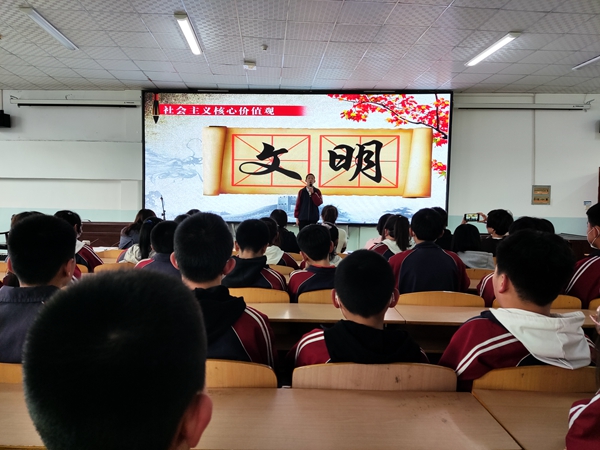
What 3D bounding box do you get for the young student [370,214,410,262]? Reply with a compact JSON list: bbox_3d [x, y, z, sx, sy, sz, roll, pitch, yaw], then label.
[{"bbox_3d":[0.676,0.497,3.397,0.430,1.170,0.660,0,3,-7],"label":"young student"}]

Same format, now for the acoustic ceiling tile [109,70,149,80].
[{"bbox_3d":[-3.047,-2.703,7.821,0.595,0.020,0.595,1,3,-4],"label":"acoustic ceiling tile"}]

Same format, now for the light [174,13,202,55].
[{"bbox_3d":[-1.465,-2.527,5.837,0.145,0.070,1.240,1,3,-4],"label":"light"}]

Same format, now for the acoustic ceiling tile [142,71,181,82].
[{"bbox_3d":[-2.448,-2.695,7.863,0.595,0.020,0.595,1,3,-4],"label":"acoustic ceiling tile"}]

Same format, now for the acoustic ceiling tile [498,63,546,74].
[{"bbox_3d":[3.621,-2.554,7.098,0.595,0.020,0.595,1,3,-4],"label":"acoustic ceiling tile"}]

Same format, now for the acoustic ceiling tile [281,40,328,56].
[{"bbox_3d":[0.073,-2.567,6.242,0.595,0.020,0.595,1,3,-4],"label":"acoustic ceiling tile"}]

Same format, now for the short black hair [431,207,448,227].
[{"bbox_3d":[1.203,-0.061,3.750,0.170,0.200,0.190,1,3,-4],"label":"short black hair"}]

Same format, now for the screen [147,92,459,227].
[{"bbox_3d":[-0.096,-1.306,8.500,6.050,2.590,0.120,1,3,2],"label":"screen"}]

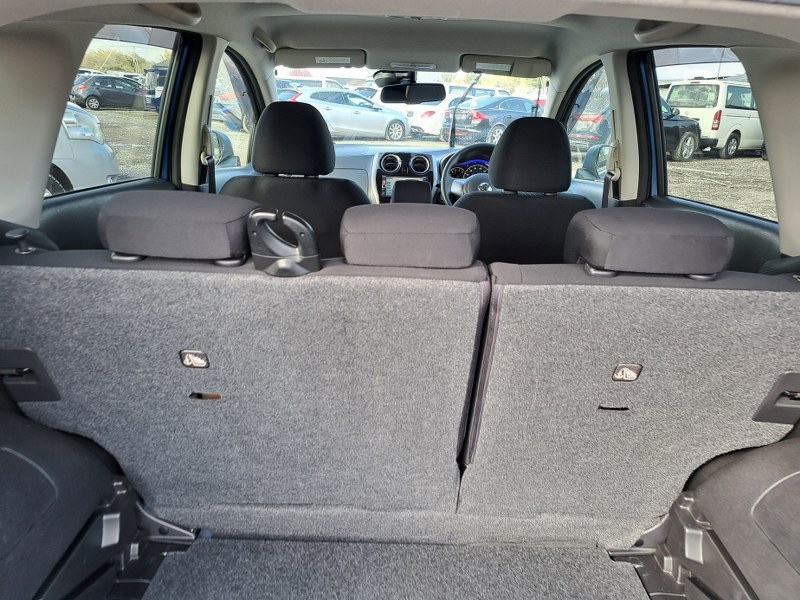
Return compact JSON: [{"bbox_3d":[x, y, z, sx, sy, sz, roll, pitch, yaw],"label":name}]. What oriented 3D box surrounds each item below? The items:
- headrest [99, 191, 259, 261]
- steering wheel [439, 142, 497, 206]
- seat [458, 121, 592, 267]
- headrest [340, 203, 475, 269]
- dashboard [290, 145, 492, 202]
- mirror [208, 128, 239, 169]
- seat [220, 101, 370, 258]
[{"bbox_3d":[-0.345,-0.108,0.897,0.220,0.105,0.120,2,32,0],"label":"headrest"},{"bbox_3d":[0.369,-0.484,2.409,0.375,0.375,0.120,2,-4,0],"label":"steering wheel"},{"bbox_3d":[0.378,-0.177,2.043,0.500,0.980,0.740,2,20,0],"label":"seat"},{"bbox_3d":[0.014,-0.090,0.900,0.215,0.100,0.120,2,32,0],"label":"headrest"},{"bbox_3d":[0.029,-0.510,2.734,1.380,0.450,0.530,2,20,0],"label":"dashboard"},{"bbox_3d":[-0.875,-0.729,2.661,0.240,0.175,0.130,-1,21,-8],"label":"mirror"},{"bbox_3d":[-0.323,-0.214,2.036,0.500,0.980,0.740,2,20,0],"label":"seat"}]

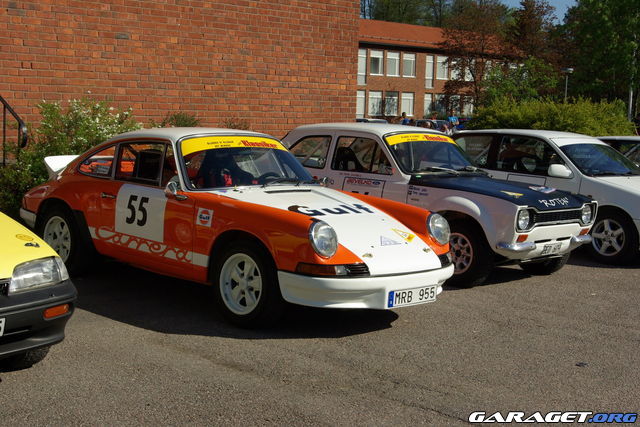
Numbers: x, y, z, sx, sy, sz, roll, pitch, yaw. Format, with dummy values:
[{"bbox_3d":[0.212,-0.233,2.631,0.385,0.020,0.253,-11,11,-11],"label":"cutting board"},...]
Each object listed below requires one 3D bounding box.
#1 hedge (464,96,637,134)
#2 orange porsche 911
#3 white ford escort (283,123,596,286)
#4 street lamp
[{"bbox_3d":[6.257,-2.082,27.583,4.600,2.142,1.600,3,6,13],"label":"hedge"},{"bbox_3d":[-0.810,-0.037,8.032,1.650,1.290,4.100,-4,9,-45],"label":"orange porsche 911"},{"bbox_3d":[0.744,-0.223,10.099,1.620,1.380,3.960,-4,9,-45],"label":"white ford escort"},{"bbox_3d":[11.411,-4.761,47.007,0.550,3.931,0.550,3,6,13],"label":"street lamp"}]

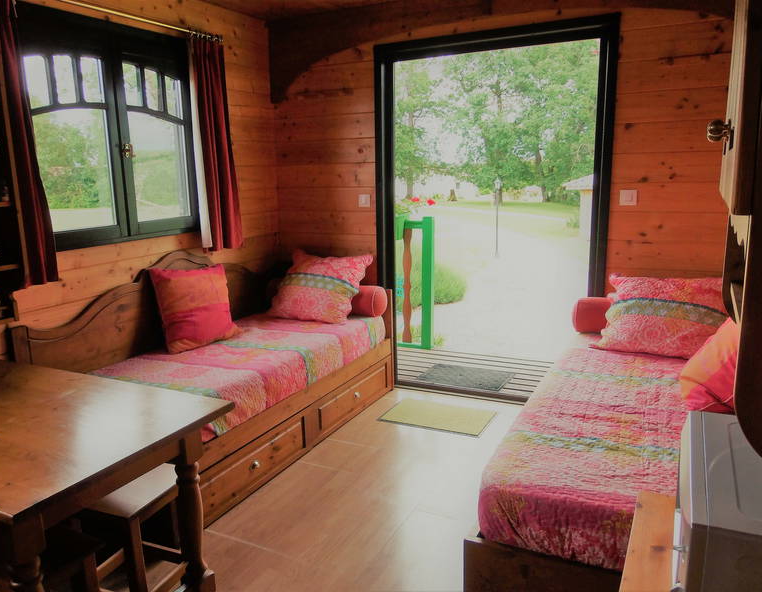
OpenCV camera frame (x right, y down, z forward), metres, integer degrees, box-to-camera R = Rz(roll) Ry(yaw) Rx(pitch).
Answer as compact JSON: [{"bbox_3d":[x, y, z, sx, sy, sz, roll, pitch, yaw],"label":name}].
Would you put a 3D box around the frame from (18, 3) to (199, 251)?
[{"bbox_3d":[-1.332,-0.822,2.999,0.080,1.080,1.020,5,13,27],"label":"frame"}]

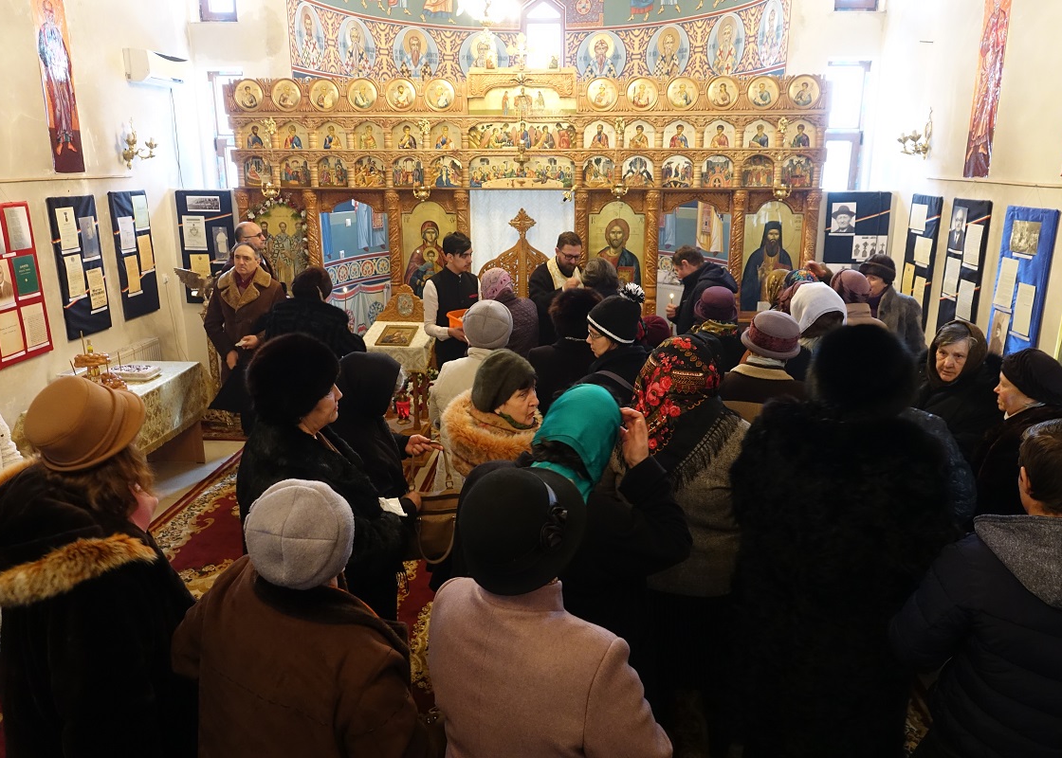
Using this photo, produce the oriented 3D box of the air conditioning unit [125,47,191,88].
[{"bbox_3d":[-3.150,-2.633,6.465,0.200,0.260,0.770,0,16,1],"label":"air conditioning unit"}]

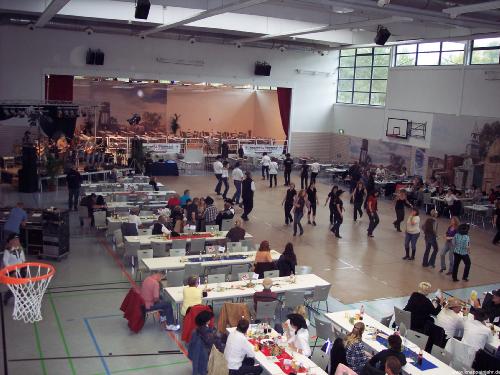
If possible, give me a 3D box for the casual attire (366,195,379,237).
[{"bbox_3d":[4.448,0.976,20.245,0.500,1.540,0.500,6,10,20],"label":"casual attire"}]

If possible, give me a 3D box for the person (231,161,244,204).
[{"bbox_3d":[-0.537,-0.222,25.190,0.560,1.820,0.500,9,11,30],"label":"person"}]

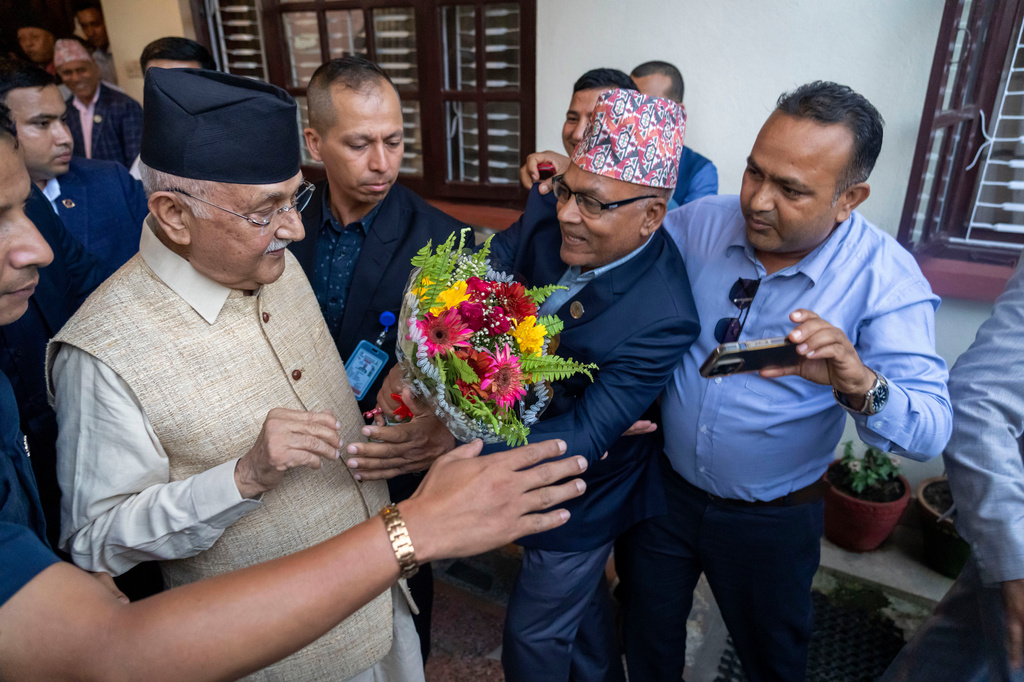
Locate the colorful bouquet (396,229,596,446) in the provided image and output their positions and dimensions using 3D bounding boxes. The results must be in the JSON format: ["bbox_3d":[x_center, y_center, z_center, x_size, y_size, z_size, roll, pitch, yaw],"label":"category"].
[{"bbox_3d":[-0.040,0.008,0.930,0.260,0.290,0.260,17,55,-25],"label":"colorful bouquet"}]

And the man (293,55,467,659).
[{"bbox_3d":[-0.298,0.298,1.466,0.480,1.690,0.300,-6,23,-14],"label":"man"}]

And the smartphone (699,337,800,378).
[{"bbox_3d":[0.342,0.021,0.940,0.155,0.076,0.011,-8,62,-13],"label":"smartphone"}]

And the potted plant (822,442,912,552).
[{"bbox_3d":[1.188,0.500,2.302,0.280,0.400,0.280,0,22,0],"label":"potted plant"}]

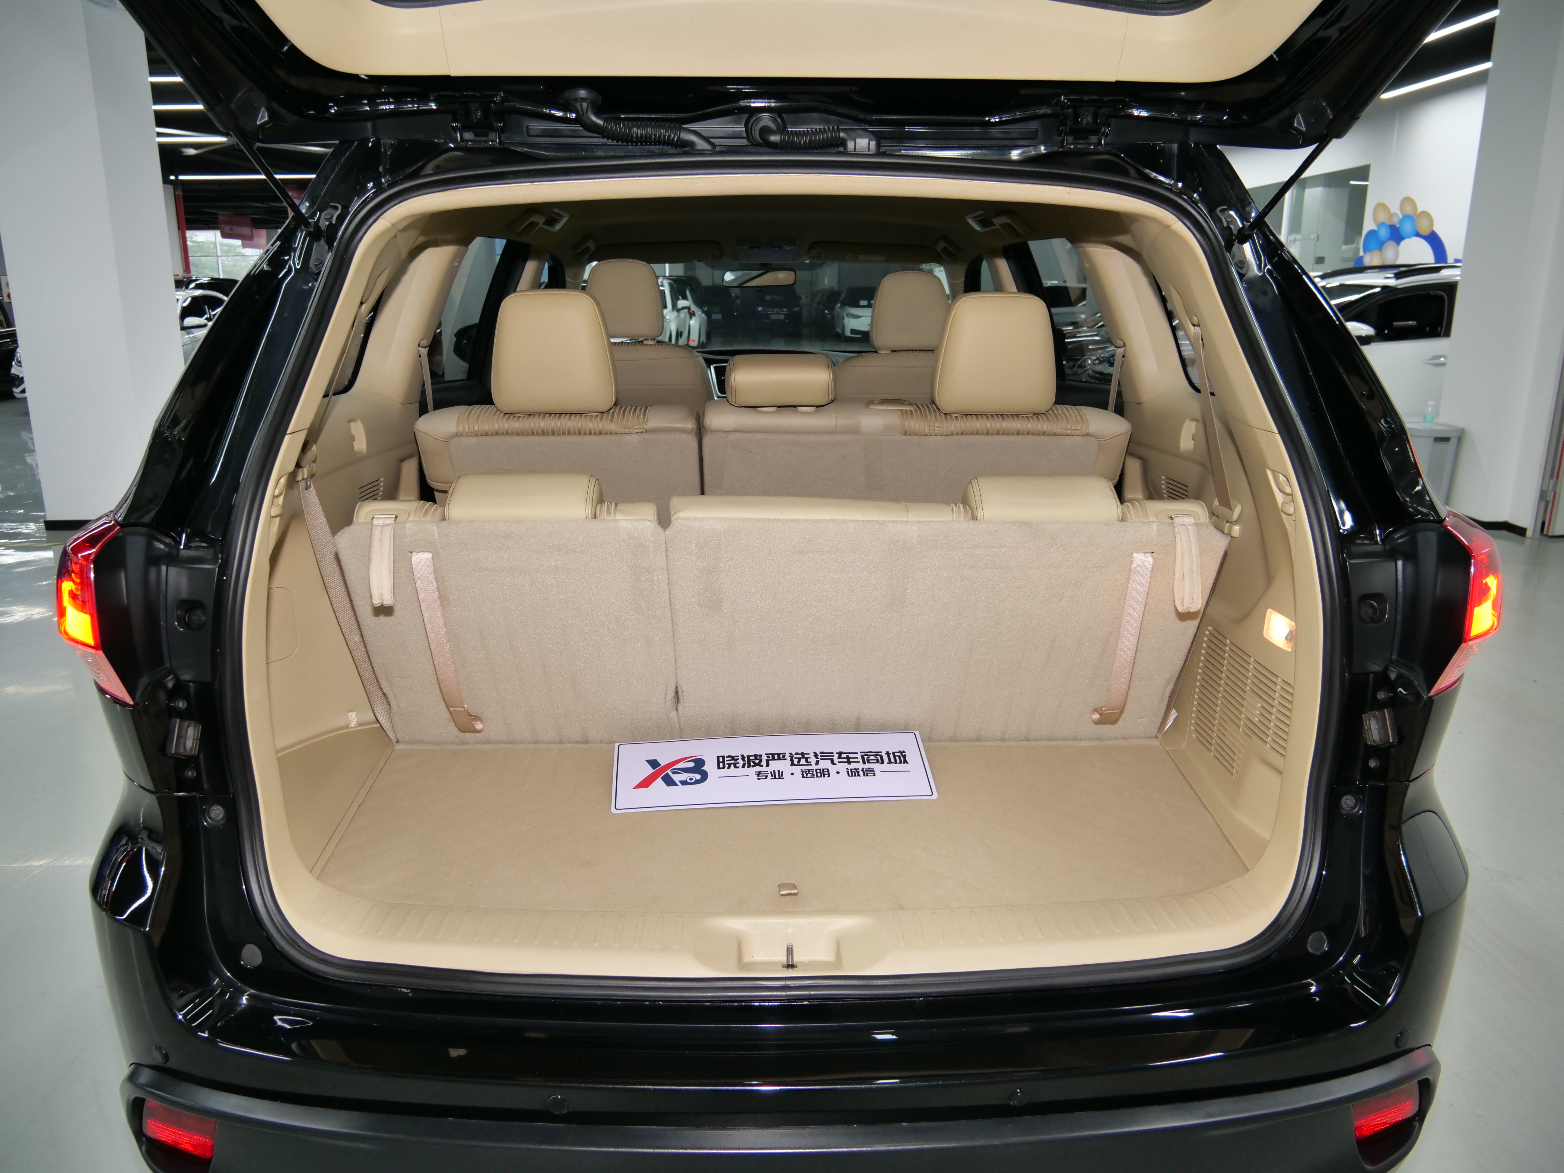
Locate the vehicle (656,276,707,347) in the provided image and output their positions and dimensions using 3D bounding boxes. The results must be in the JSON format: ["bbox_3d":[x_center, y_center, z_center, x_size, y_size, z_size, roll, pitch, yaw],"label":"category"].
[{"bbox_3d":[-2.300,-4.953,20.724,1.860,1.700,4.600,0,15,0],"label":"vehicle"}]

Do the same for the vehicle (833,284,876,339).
[{"bbox_3d":[2.810,-8.790,35.122,1.870,1.660,4.650,0,15,0],"label":"vehicle"}]

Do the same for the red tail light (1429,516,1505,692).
[{"bbox_3d":[0.790,0.011,1.349,0.140,0.240,0.220,-1,15,-3],"label":"red tail light"}]

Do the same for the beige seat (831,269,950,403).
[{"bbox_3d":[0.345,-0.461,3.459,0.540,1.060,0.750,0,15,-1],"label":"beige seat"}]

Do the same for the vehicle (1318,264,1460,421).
[{"bbox_3d":[5.850,-2.264,10.730,4.650,1.680,1.850,-3,15,-11],"label":"vehicle"}]

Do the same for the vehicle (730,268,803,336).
[{"bbox_3d":[-0.250,-10.168,40.032,1.900,1.800,4.800,0,15,0],"label":"vehicle"}]

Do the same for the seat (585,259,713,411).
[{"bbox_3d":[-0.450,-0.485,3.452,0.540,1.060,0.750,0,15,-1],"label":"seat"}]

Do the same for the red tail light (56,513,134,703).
[{"bbox_3d":[-0.780,0.019,1.320,0.140,0.240,0.220,0,15,2],"label":"red tail light"}]

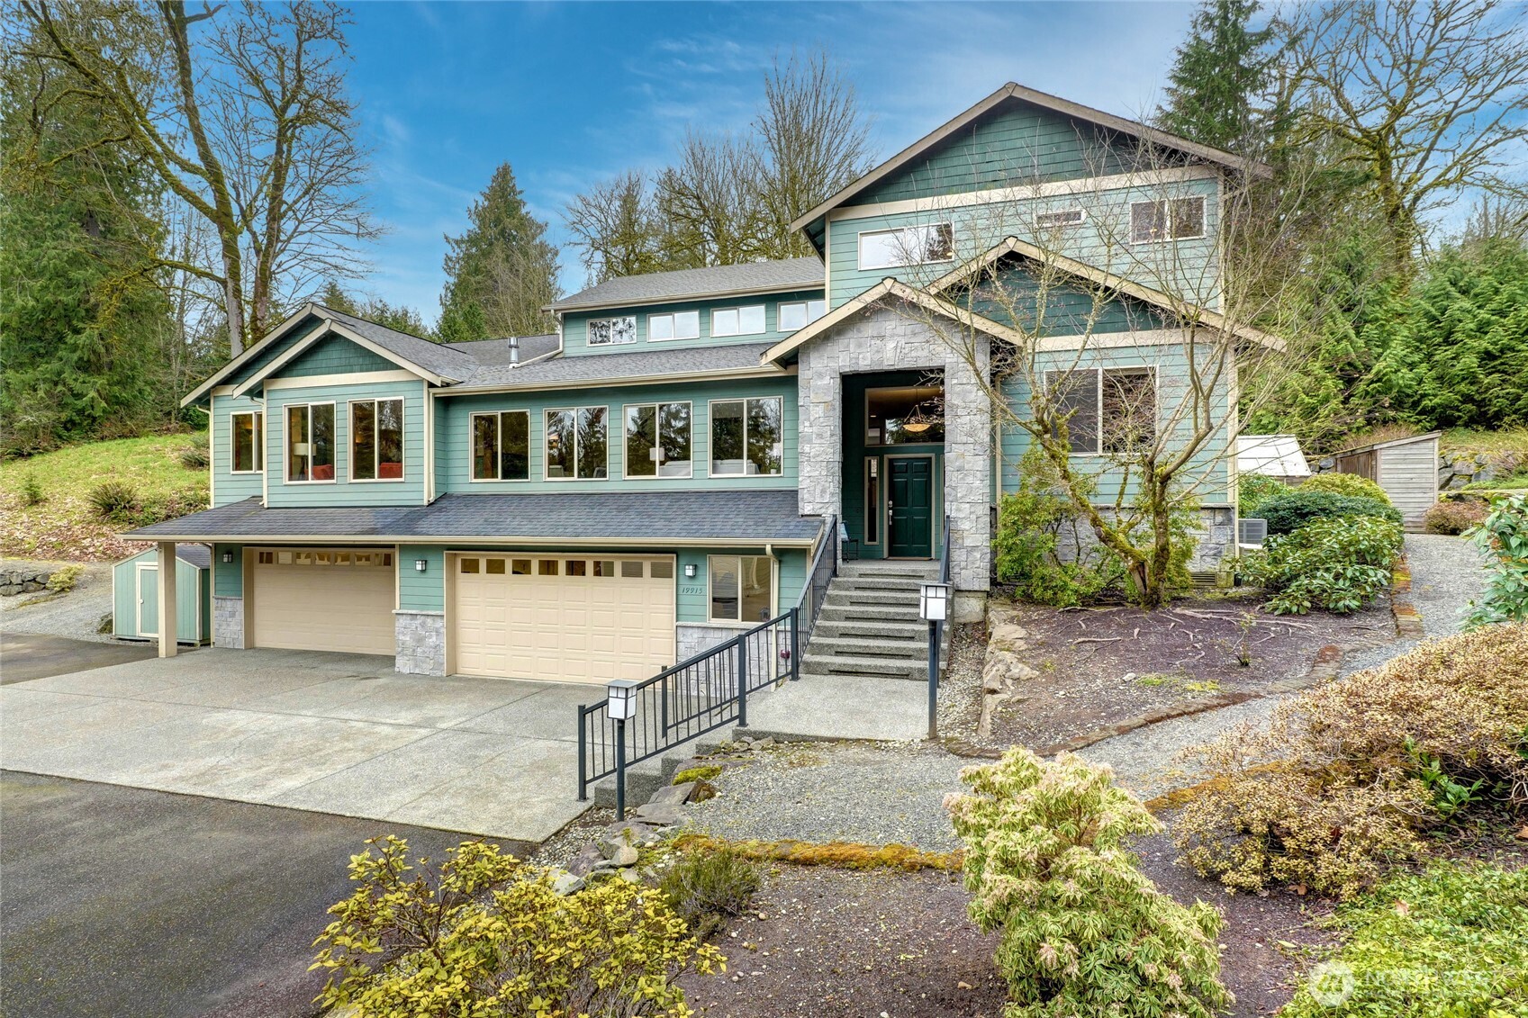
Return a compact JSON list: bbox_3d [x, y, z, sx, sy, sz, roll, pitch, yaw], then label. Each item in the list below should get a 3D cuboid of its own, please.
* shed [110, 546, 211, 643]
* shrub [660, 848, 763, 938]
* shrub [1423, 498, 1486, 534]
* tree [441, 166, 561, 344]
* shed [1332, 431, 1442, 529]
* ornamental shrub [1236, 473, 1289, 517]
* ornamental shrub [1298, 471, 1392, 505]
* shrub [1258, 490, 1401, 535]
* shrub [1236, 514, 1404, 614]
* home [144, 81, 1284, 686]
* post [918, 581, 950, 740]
[{"bbox_3d":[-14.700,2.100,19.000,3.000,2.440,2.600,0,0,16],"label":"shed"},{"bbox_3d":[-0.330,2.290,4.500,0.620,0.430,0.580,0,0,0],"label":"shrub"},{"bbox_3d":[16.500,0.170,17.200,1.300,0.880,1.200,0,0,16],"label":"shrub"},{"bbox_3d":[-15.200,-9.700,42.000,7.600,20.500,7.600,0,0,-20],"label":"tree"},{"bbox_3d":[16.440,-0.660,19.070,1.500,2.570,2.000,0,0,12],"label":"shed"},{"bbox_3d":[11.550,0.000,17.000,1.650,1.600,1.550,0,0,16],"label":"ornamental shrub"},{"bbox_3d":[13.400,-0.080,16.600,1.850,1.500,1.750,0,0,16],"label":"ornamental shrub"},{"bbox_3d":[11.500,0.200,14.700,2.600,1.200,2.000,0,0,16],"label":"shrub"},{"bbox_3d":[7.750,0.620,10.000,2.100,1.300,1.800,0,0,16],"label":"shrub"},{"bbox_3d":[-1.500,-1.930,19.100,22.500,10.500,13.000,0,0,16],"label":"home"},{"bbox_3d":[1.650,1.480,7.030,0.290,1.540,0.290,0,0,-3],"label":"post"}]

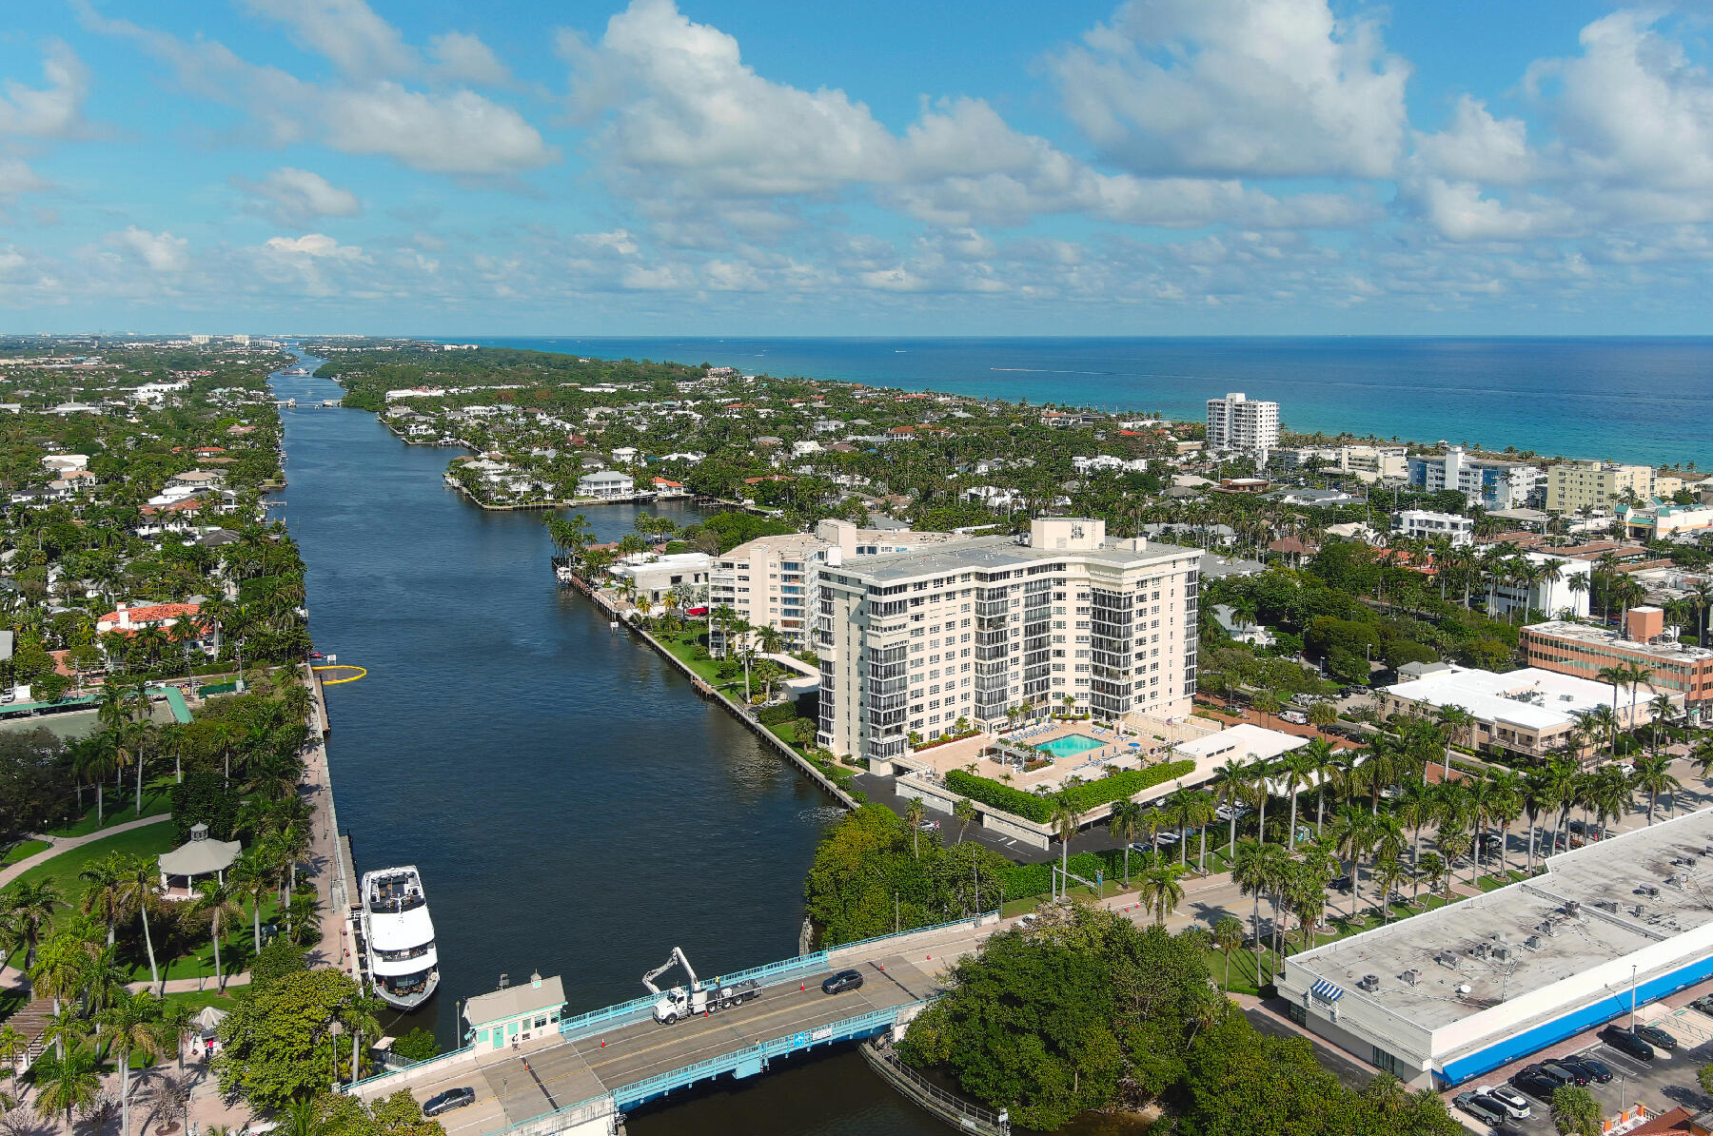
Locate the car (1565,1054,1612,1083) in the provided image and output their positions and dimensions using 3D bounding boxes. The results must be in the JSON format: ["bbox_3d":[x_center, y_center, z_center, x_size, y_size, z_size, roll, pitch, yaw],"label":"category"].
[{"bbox_3d":[74.680,51.030,141.160,1.820,1.450,4.550,-6,11,-30],"label":"car"}]

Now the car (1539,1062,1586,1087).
[{"bbox_3d":[73.135,51.771,142.610,1.870,1.500,4.750,-6,11,-29],"label":"car"}]

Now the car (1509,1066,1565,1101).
[{"bbox_3d":[68.909,52.106,139.930,1.950,1.750,4.850,-6,11,-29],"label":"car"}]

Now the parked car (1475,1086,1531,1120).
[{"bbox_3d":[63.230,51.950,134.870,1.980,1.780,4.800,-6,11,-30],"label":"parked car"}]

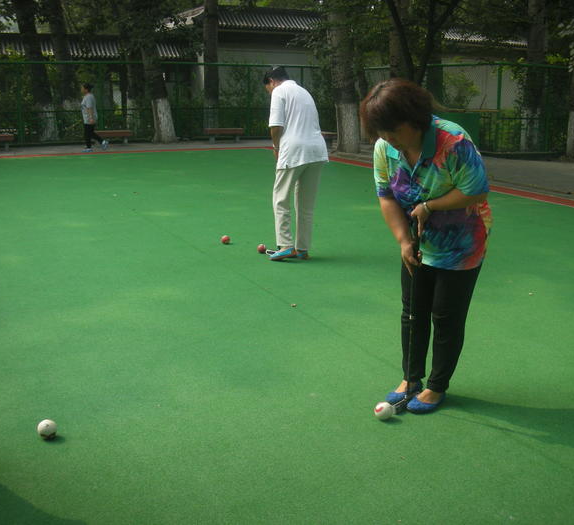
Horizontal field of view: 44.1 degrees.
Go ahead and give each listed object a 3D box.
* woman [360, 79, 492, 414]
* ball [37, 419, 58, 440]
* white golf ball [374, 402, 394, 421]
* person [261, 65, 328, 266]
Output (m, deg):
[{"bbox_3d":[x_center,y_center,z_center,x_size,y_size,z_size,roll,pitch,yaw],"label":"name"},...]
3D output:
[{"bbox_3d":[0.575,-0.063,2.994,0.470,1.390,0.470,-12,18,-39],"label":"woman"},{"bbox_3d":[-0.950,0.662,2.805,0.075,0.075,0.075,0,14,0],"label":"ball"},{"bbox_3d":[0.405,0.624,2.958,0.075,0.075,0.075,0,14,0],"label":"white golf ball"},{"bbox_3d":[0.075,-0.786,5.638,0.460,1.510,0.450,7,16,27],"label":"person"}]

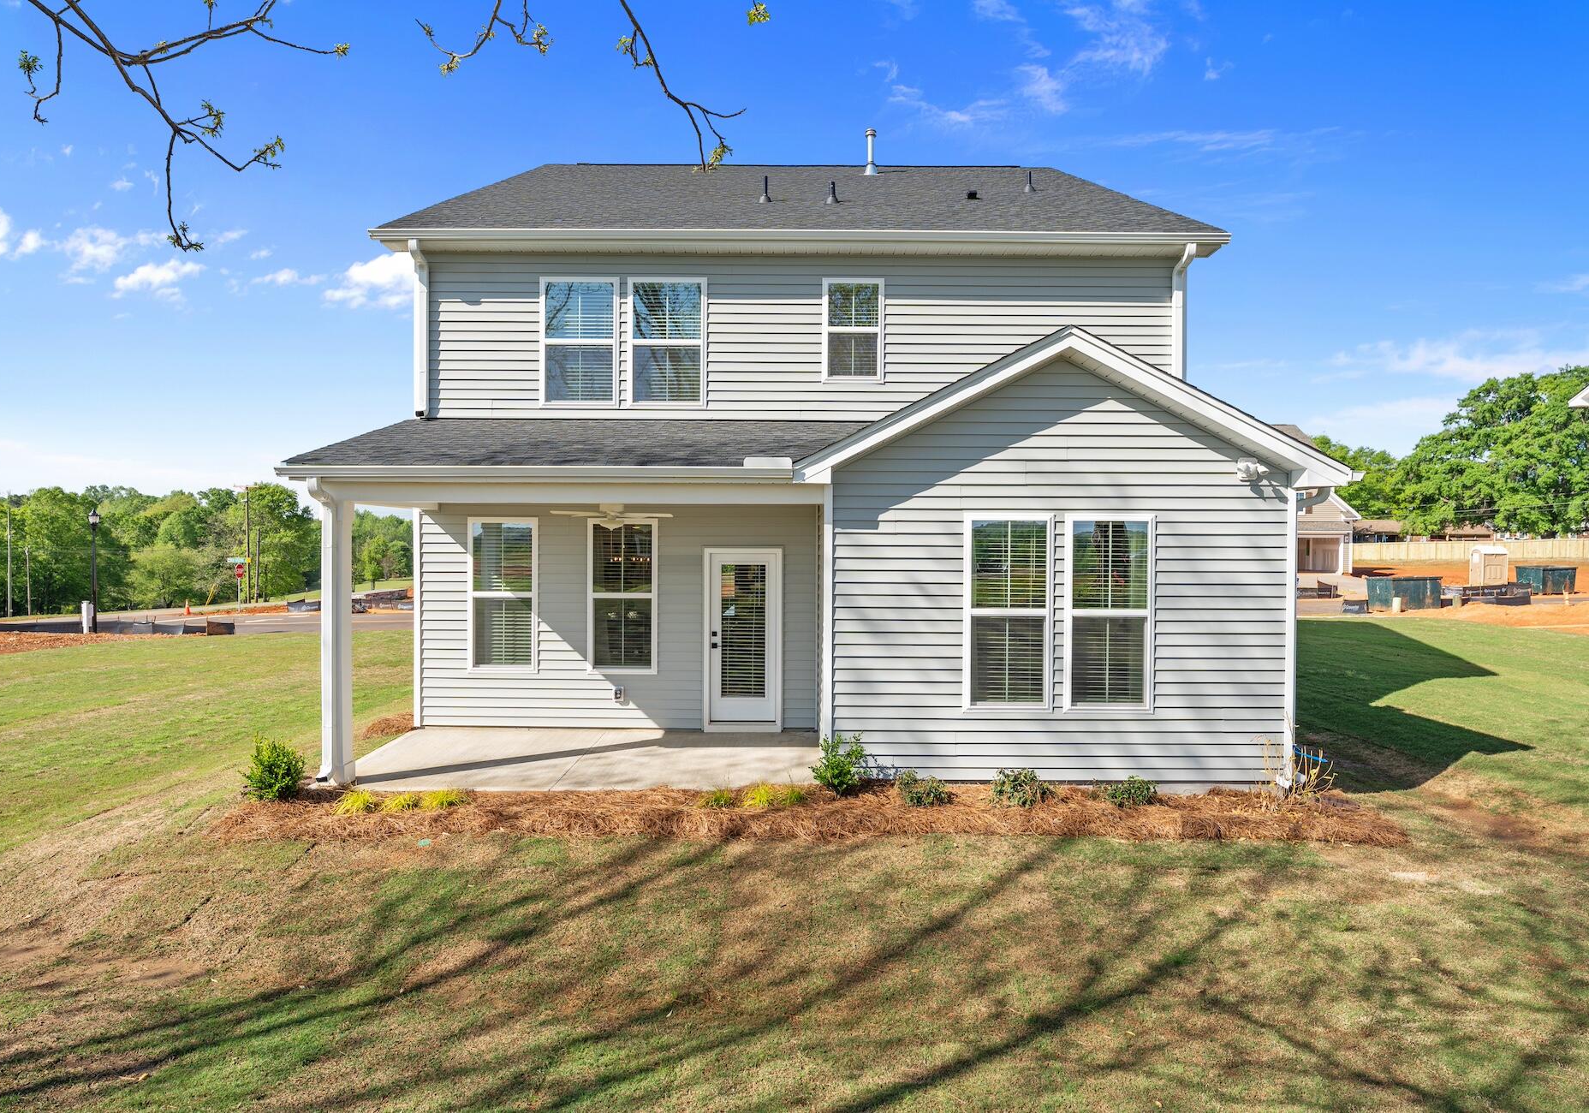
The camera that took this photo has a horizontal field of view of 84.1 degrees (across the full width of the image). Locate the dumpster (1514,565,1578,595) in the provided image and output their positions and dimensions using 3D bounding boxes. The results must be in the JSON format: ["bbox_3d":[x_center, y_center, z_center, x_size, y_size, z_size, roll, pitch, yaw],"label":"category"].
[{"bbox_3d":[37.030,1.150,43.330,2.000,1.360,1.400,0,1,-9],"label":"dumpster"}]

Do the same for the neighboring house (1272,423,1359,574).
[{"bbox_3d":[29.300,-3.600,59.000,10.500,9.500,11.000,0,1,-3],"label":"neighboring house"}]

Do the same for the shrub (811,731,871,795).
[{"bbox_3d":[0.416,1.871,7.920,0.520,0.580,0.500,0,1,0],"label":"shrub"}]

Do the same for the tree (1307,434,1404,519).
[{"bbox_3d":[71.212,-7.962,112.000,13.000,15.000,12.500,0,1,0],"label":"tree"}]

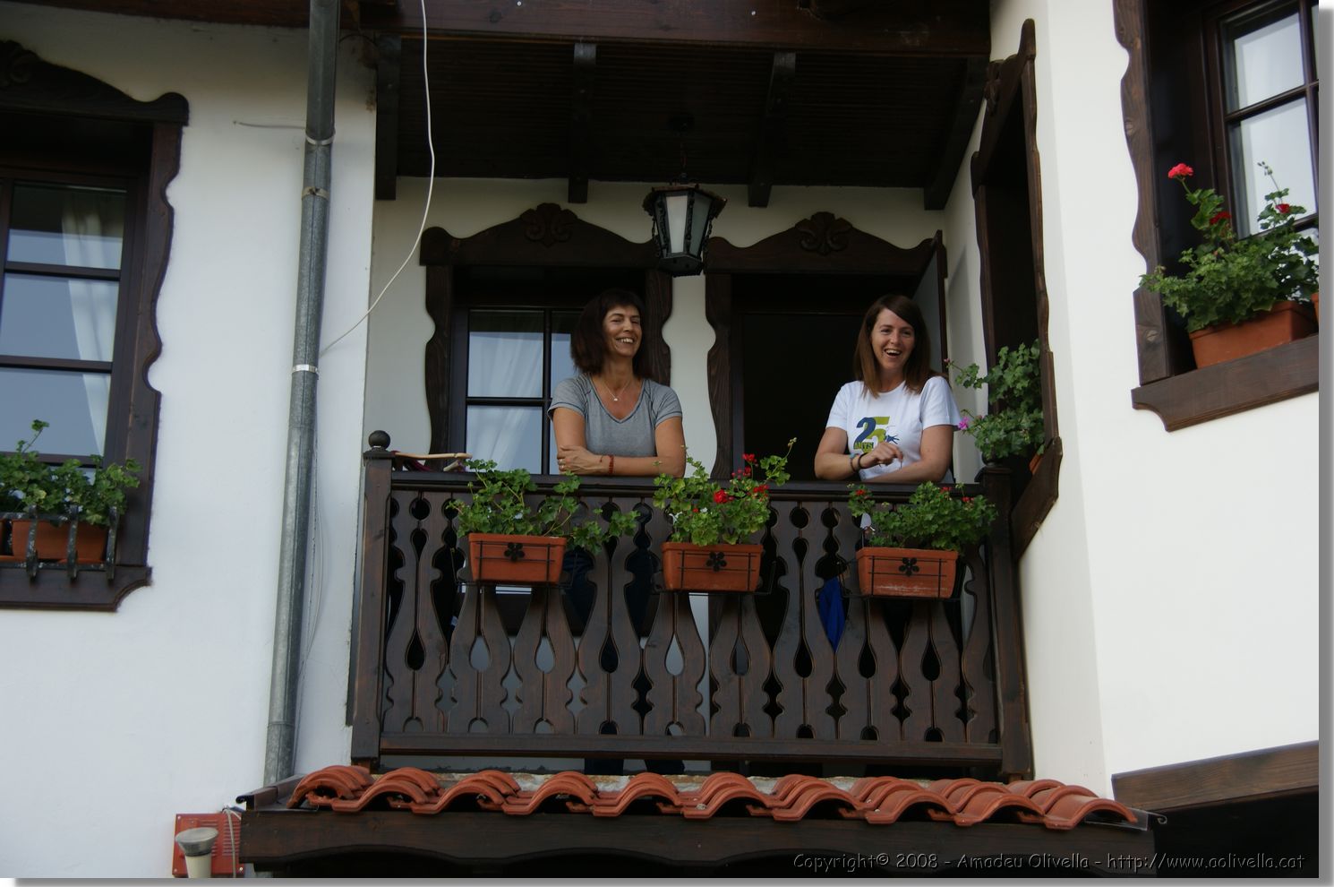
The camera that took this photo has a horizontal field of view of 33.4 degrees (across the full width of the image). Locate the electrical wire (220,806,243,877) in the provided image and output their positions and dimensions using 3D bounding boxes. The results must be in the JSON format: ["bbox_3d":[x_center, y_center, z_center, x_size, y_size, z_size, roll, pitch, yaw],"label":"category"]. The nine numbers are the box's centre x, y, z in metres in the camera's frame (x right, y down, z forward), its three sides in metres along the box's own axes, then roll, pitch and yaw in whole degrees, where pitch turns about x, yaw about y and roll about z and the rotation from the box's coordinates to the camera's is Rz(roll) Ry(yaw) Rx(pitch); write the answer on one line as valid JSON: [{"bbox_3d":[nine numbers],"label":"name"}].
[{"bbox_3d":[-1.208,1.123,6.169,0.060,0.250,0.050,1,-21,-4],"label":"electrical wire"}]

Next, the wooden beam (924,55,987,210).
[{"bbox_3d":[1.041,-1.149,8.081,0.075,0.100,1.162,0,-21,-1],"label":"wooden beam"}]

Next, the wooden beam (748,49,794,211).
[{"bbox_3d":[0.374,-1.158,8.052,0.075,0.100,1.178,1,-21,-2],"label":"wooden beam"}]

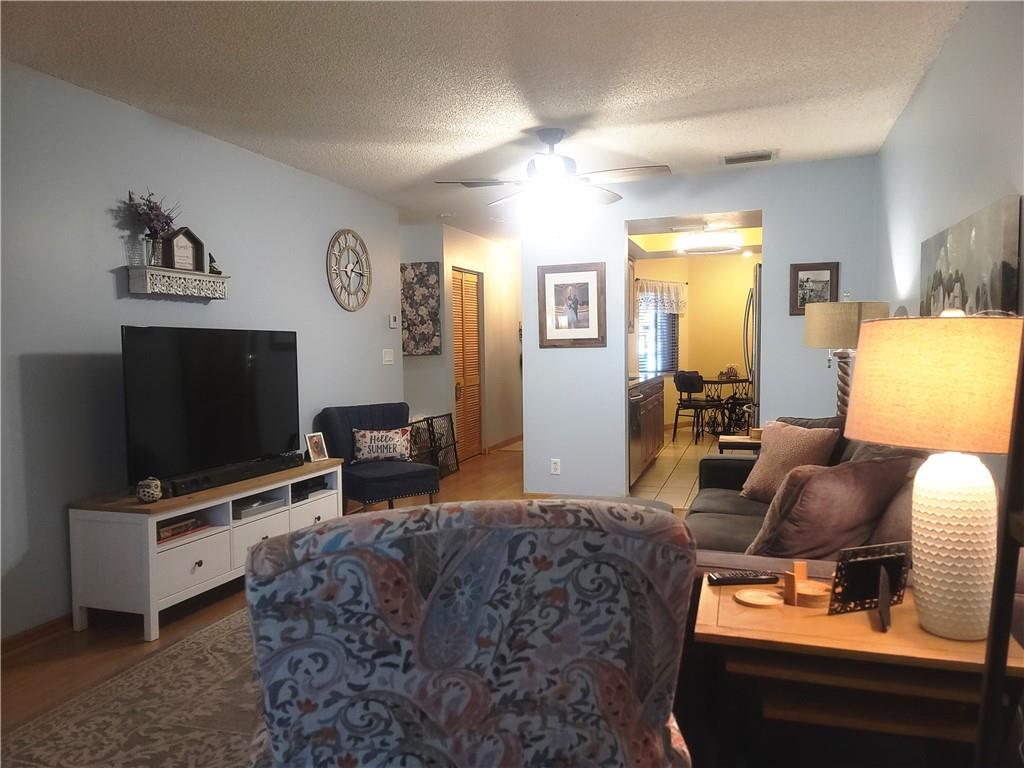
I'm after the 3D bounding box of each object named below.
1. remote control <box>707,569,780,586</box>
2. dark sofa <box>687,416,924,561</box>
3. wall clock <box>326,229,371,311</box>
[{"bbox_3d":[0.578,0.487,1.872,0.185,0.022,0.047,-1,3,-7],"label":"remote control"},{"bbox_3d":[1.150,0.612,2.911,0.940,0.850,2.120,0,3,19],"label":"dark sofa"},{"bbox_3d":[-1.219,-0.867,5.655,0.035,0.620,0.620,0,3,19],"label":"wall clock"}]

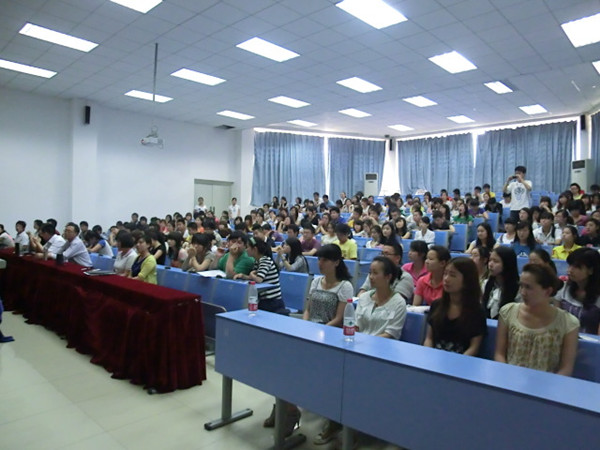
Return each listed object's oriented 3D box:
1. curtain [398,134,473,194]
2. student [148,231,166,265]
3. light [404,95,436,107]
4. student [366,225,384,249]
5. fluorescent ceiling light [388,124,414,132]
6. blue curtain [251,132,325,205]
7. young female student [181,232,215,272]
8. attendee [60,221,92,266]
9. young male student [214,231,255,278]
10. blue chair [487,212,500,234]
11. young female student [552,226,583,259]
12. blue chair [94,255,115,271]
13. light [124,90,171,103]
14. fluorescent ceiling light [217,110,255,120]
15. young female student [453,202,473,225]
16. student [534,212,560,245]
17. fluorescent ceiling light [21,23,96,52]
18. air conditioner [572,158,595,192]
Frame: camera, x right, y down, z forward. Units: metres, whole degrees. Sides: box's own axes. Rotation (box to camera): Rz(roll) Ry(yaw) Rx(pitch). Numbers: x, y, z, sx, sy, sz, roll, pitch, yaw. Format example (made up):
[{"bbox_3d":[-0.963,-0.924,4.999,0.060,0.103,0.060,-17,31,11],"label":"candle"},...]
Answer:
[{"bbox_3d":[5.550,-2.250,17.196,3.200,2.700,0.150,2,2,43],"label":"curtain"},{"bbox_3d":[-2.054,0.642,5.865,0.460,1.140,0.680,2,2,43],"label":"student"},{"bbox_3d":[3.700,-3.793,12.731,0.600,0.080,1.200,2,3,43],"label":"light"},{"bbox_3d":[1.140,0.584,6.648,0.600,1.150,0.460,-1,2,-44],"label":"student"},{"bbox_3d":[4.068,-3.872,16.623,0.570,0.080,1.180,2,2,43],"label":"fluorescent ceiling light"},{"bbox_3d":[-0.439,-2.203,16.953,3.070,2.930,0.180,0,2,-17],"label":"blue curtain"},{"bbox_3d":[-1.378,0.704,5.594,0.470,1.190,0.700,2,2,38],"label":"young female student"},{"bbox_3d":[-3.096,0.601,5.722,0.480,1.250,0.720,2,3,43],"label":"attendee"},{"bbox_3d":[-0.767,0.697,5.027,0.520,1.245,0.700,1,2,33],"label":"young male student"},{"bbox_3d":[4.117,0.168,9.075,0.500,0.860,0.500,2,2,43],"label":"blue chair"},{"bbox_3d":[3.213,0.598,5.016,0.450,1.179,0.680,2,2,43],"label":"young female student"},{"bbox_3d":[-3.032,0.841,6.289,0.500,0.780,0.500,2,2,43],"label":"blue chair"},{"bbox_3d":[-4.142,-3.577,11.463,0.600,0.080,1.200,2,3,43],"label":"light"},{"bbox_3d":[-2.083,-3.629,13.648,0.600,0.080,1.200,2,3,43],"label":"fluorescent ceiling light"},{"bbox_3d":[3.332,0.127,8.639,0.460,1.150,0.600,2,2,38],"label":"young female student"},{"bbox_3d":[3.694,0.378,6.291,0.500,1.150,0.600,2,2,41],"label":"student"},{"bbox_3d":[-4.417,-3.454,7.622,0.600,0.080,1.200,2,3,43],"label":"fluorescent ceiling light"},{"bbox_3d":[9.350,-1.242,13.778,0.380,1.780,0.540,0,2,-17],"label":"air conditioner"}]

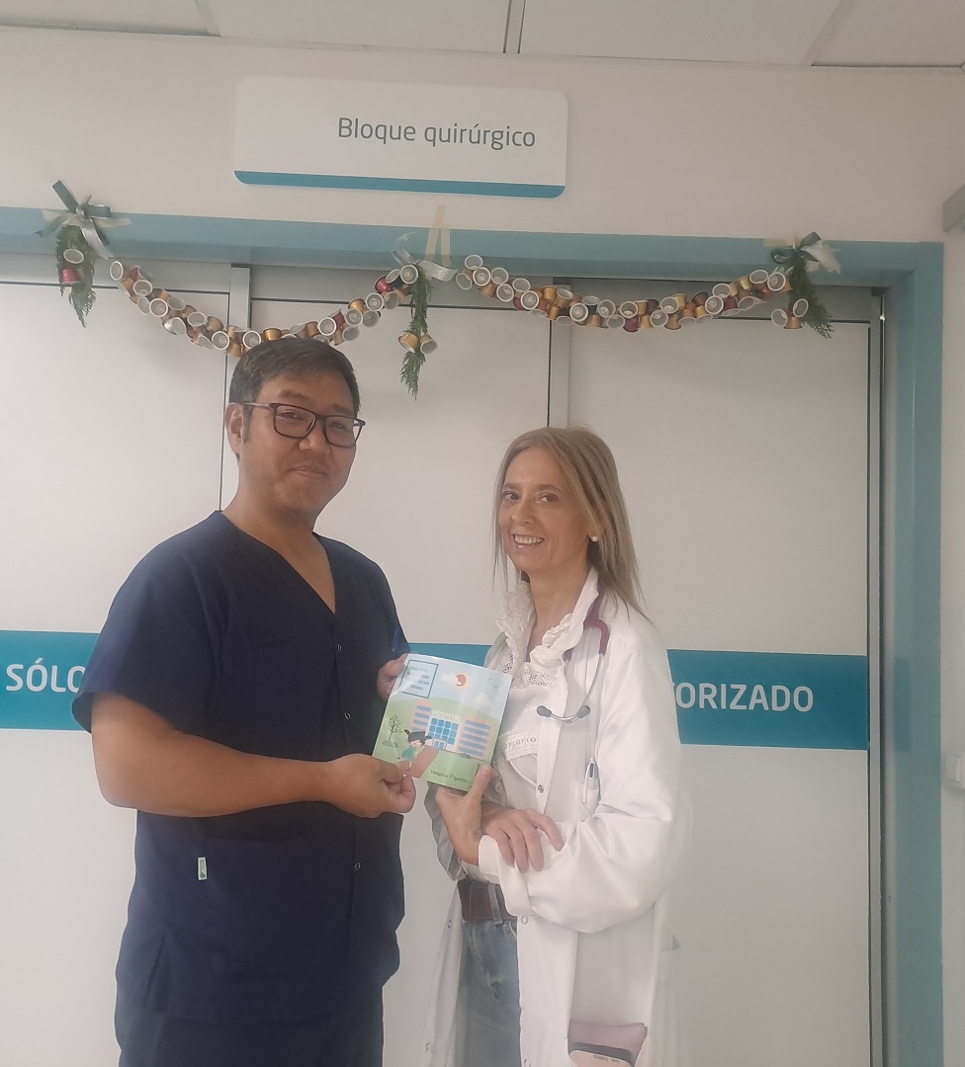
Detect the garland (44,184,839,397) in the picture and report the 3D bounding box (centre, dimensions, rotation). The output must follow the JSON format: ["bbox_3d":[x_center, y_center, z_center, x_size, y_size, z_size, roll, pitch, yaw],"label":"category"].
[{"bbox_3d":[-0.073,-0.454,1.992,1.540,0.390,0.080,2,-4,-2],"label":"garland"}]

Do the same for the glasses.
[{"bbox_3d":[-0.255,-0.147,1.408,0.143,0.047,0.145,7,2,-36],"label":"glasses"}]

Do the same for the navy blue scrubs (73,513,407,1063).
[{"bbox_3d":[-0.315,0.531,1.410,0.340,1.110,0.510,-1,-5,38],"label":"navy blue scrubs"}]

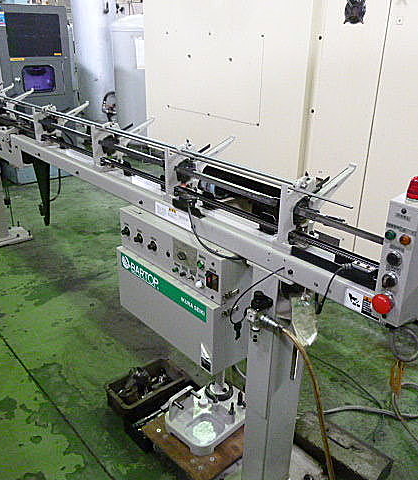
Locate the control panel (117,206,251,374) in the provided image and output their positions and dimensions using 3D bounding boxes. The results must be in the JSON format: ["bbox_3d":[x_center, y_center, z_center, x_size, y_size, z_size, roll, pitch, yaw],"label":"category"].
[{"bbox_3d":[-0.087,0.125,1.505,0.190,0.352,0.554,-16,28,-36],"label":"control panel"}]

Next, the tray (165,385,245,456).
[{"bbox_3d":[0.024,0.698,1.858,0.320,0.090,0.235,-16,28,-36],"label":"tray"}]

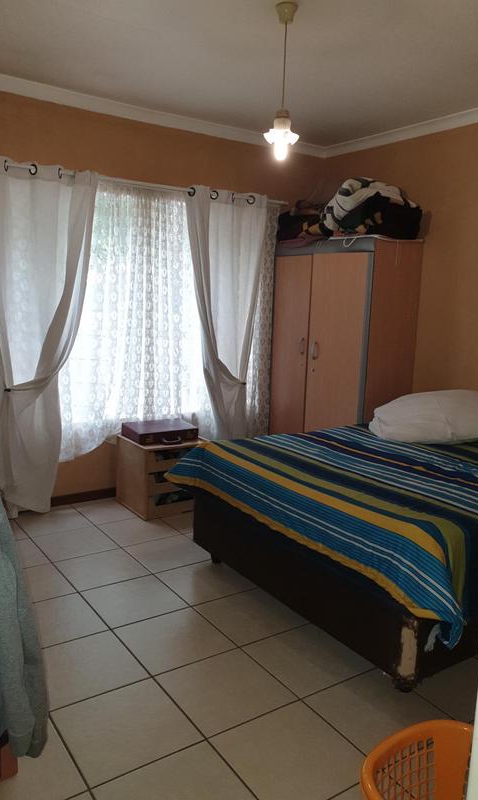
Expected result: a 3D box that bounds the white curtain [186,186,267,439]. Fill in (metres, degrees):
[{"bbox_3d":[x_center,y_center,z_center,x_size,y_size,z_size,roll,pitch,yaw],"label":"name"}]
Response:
[{"bbox_3d":[-0.107,-0.420,4.609,0.691,2.212,0.138,-4,11,-34],"label":"white curtain"}]

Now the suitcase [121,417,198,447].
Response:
[{"bbox_3d":[-0.543,0.214,4.145,0.423,0.111,0.328,-4,11,-34],"label":"suitcase"}]

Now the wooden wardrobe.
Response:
[{"bbox_3d":[0.777,-0.241,4.701,0.494,1.896,1.067,-4,11,-34],"label":"wooden wardrobe"}]

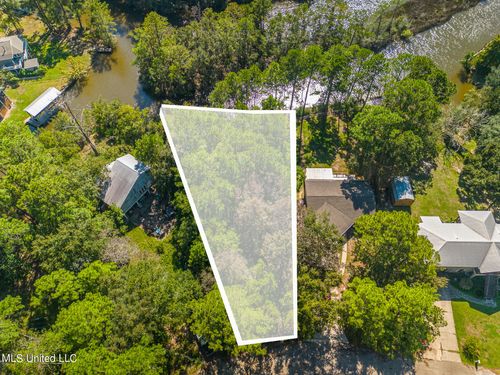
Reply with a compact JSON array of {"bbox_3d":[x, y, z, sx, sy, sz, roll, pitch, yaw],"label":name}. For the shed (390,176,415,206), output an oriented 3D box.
[{"bbox_3d":[30.106,0.798,68.760,3.850,3.300,5.100,2,59,1],"label":"shed"}]

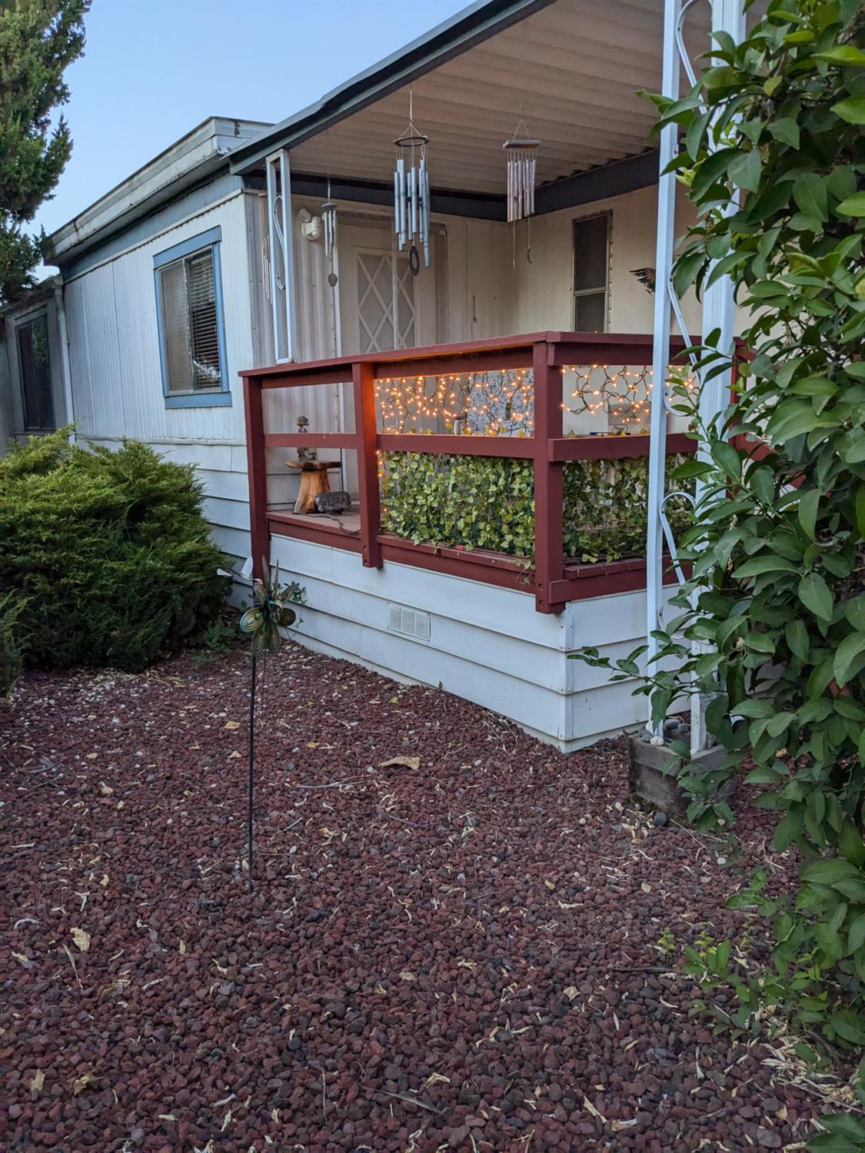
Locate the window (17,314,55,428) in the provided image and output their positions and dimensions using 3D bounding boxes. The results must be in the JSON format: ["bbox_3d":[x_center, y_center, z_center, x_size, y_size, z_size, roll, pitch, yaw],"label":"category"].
[{"bbox_3d":[-5.013,-2.534,11.359,0.090,1.340,1.660,-8,13,-34],"label":"window"}]

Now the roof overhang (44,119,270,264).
[{"bbox_3d":[-2.598,-3.152,7.774,0.400,0.270,4.840,-8,13,-34],"label":"roof overhang"}]

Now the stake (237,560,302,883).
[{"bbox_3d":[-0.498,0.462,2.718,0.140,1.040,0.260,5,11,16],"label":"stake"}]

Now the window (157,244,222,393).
[{"bbox_3d":[-1.876,-1.930,6.917,0.080,1.000,1.180,-8,13,-34],"label":"window"}]

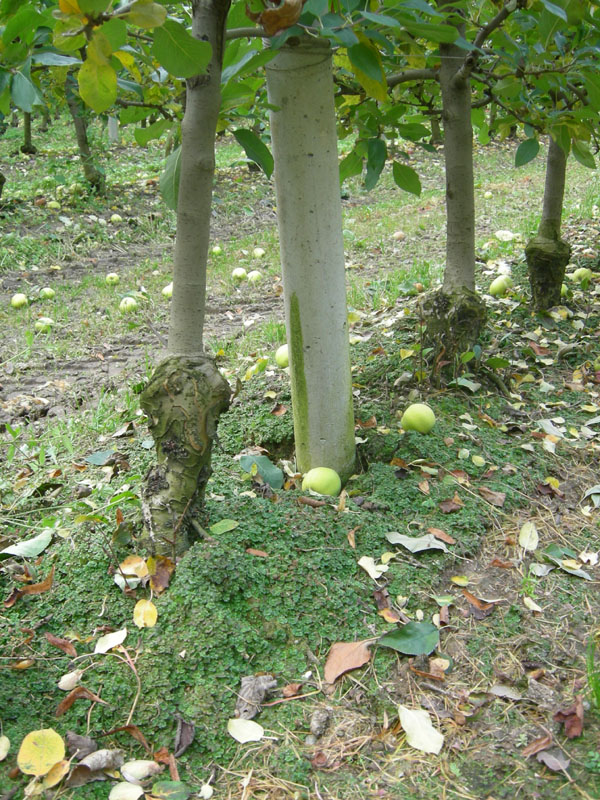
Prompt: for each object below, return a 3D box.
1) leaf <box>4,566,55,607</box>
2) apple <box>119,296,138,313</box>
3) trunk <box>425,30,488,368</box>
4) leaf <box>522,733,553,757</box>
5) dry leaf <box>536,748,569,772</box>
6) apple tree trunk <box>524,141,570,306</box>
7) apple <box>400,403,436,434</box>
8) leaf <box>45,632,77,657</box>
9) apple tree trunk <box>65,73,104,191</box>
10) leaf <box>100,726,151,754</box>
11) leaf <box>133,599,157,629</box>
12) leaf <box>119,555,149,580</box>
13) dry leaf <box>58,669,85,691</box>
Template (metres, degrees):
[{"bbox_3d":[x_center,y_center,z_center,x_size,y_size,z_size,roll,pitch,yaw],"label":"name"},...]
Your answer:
[{"bbox_3d":[-0.428,0.297,1.390,0.080,0.025,0.030,-22,42,-36],"label":"leaf"},{"bbox_3d":[-0.667,-0.370,3.420,0.072,0.067,0.072,0,21,0],"label":"apple"},{"bbox_3d":[0.341,-0.424,1.933,0.140,0.710,0.140,-3,21,1],"label":"trunk"},{"bbox_3d":[0.284,0.412,1.050,0.051,0.015,0.023,-15,27,-32],"label":"leaf"},{"bbox_3d":[0.312,0.443,1.080,0.039,0.013,0.028,12,32,27],"label":"dry leaf"},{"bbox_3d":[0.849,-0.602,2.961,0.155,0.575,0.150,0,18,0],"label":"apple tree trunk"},{"bbox_3d":[0.263,0.042,1.950,0.074,0.070,0.074,0,20,0],"label":"apple"},{"bbox_3d":[-0.346,0.354,1.270,0.022,0.014,0.075,-17,25,-42],"label":"leaf"},{"bbox_3d":[-1.487,-1.847,6.069,0.120,0.820,0.120,-10,20,0],"label":"apple tree trunk"},{"bbox_3d":[-0.211,0.410,1.060,0.057,0.018,0.036,0,21,0],"label":"leaf"},{"bbox_3d":[-0.238,0.328,1.350,0.037,0.010,0.057,0,38,0],"label":"leaf"},{"bbox_3d":[-0.258,0.259,1.366,0.045,0.012,0.038,1,37,-3],"label":"leaf"},{"bbox_3d":[-0.299,0.366,1.149,0.027,0.012,0.038,19,35,30],"label":"dry leaf"}]

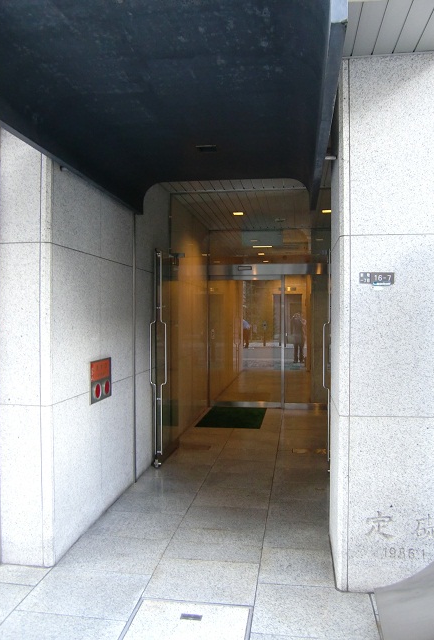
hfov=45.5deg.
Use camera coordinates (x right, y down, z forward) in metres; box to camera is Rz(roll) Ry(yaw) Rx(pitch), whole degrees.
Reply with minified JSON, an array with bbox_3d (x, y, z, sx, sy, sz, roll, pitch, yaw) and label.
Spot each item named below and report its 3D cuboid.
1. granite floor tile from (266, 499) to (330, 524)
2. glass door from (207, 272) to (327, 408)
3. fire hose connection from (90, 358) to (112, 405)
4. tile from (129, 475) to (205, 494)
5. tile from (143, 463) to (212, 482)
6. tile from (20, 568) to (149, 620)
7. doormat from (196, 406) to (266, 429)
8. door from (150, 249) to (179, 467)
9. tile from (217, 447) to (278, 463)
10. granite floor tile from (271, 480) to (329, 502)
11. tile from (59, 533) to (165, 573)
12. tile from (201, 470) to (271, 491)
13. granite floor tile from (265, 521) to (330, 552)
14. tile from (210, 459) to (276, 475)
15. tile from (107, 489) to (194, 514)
[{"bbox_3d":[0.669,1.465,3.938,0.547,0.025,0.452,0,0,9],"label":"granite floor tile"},{"bbox_3d":[0.972,0.304,8.404,2.263,2.286,0.080,0,0,9],"label":"glass door"},{"bbox_3d":[-0.837,0.439,3.787,0.030,0.300,0.400,0,1,9],"label":"fire hose connection"},{"bbox_3d":[-0.448,1.471,4.572,0.643,0.025,0.452,0,0,9],"label":"tile"},{"bbox_3d":[-0.362,1.441,4.964,0.600,0.025,0.450,0,1,9],"label":"tile"},{"bbox_3d":[-0.696,1.467,2.774,0.600,0.025,0.450,0,1,9],"label":"tile"},{"bbox_3d":[0.263,1.444,7.751,0.885,0.015,1.626,0,0,9],"label":"doormat"},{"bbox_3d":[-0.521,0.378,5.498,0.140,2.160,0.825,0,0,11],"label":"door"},{"bbox_3d":[0.338,1.466,5.581,0.606,0.025,0.452,0,0,9],"label":"tile"},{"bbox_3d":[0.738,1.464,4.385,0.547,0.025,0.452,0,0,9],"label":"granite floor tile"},{"bbox_3d":[-0.629,1.462,3.212,0.600,0.025,0.450,0,1,9],"label":"tile"},{"bbox_3d":[0.196,1.444,4.638,0.600,0.025,0.450,0,1,9],"label":"tile"},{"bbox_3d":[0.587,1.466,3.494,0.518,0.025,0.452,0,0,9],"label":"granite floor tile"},{"bbox_3d":[0.262,1.439,5.076,0.600,0.025,0.450,0,1,9],"label":"tile"},{"bbox_3d":[-0.495,1.452,4.088,0.600,0.025,0.450,0,1,9],"label":"tile"}]

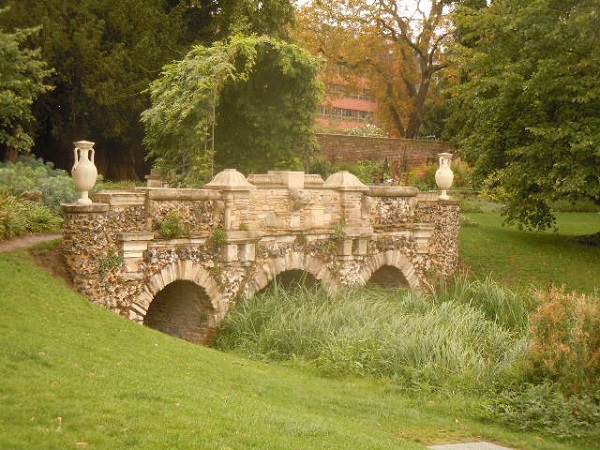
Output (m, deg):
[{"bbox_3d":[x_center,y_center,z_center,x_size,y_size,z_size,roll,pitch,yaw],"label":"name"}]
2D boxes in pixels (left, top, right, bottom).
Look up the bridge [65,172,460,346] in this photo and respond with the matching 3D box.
[{"bbox_3d":[-0.993,0.545,27.461,2.900,3.290,11.780,1,2,39],"label":"bridge"}]

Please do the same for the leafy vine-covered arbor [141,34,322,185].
[{"bbox_3d":[-1.470,-2.080,29.000,2.600,3.600,3.000,2,2,44],"label":"leafy vine-covered arbor"}]

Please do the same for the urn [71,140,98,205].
[{"bbox_3d":[-3.625,-0.880,22.451,0.430,1.080,0.440,0,2,0],"label":"urn"}]

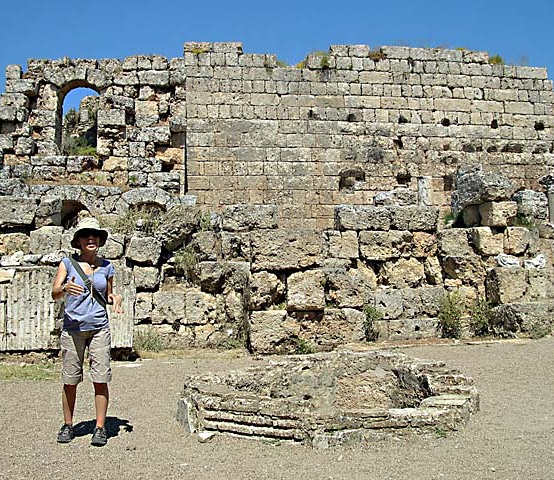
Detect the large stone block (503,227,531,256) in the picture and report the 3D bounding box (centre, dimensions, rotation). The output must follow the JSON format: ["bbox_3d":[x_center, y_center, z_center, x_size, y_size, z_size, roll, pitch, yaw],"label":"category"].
[{"bbox_3d":[3.725,0.007,10.550,0.370,0.420,0.450,0,1,-11],"label":"large stone block"}]

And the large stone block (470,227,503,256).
[{"bbox_3d":[3.237,0.018,10.400,0.414,0.427,0.450,0,1,-11],"label":"large stone block"}]

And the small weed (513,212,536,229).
[{"bbox_3d":[3.718,-0.293,10.000,0.280,0.240,0.240,0,2,-10],"label":"small weed"}]

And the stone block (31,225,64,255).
[{"bbox_3d":[-3.052,-0.001,8.900,0.395,0.358,0.420,0,1,-11],"label":"stone block"}]

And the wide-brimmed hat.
[{"bbox_3d":[-1.396,-0.052,4.970,0.270,0.180,0.290,-5,-5,-9],"label":"wide-brimmed hat"}]

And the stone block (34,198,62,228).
[{"bbox_3d":[-3.174,-0.357,9.295,0.351,0.396,0.400,-1,1,-13],"label":"stone block"}]

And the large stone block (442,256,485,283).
[{"bbox_3d":[2.757,0.436,9.840,0.639,0.436,0.480,0,0,-8],"label":"large stone block"}]

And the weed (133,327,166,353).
[{"bbox_3d":[-1.599,1.254,8.350,0.380,0.310,0.280,0,2,-10],"label":"weed"}]

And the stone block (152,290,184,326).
[{"bbox_3d":[-1.417,0.877,8.650,0.410,0.400,0.420,0,2,-10],"label":"stone block"}]

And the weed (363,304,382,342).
[{"bbox_3d":[1.349,1.178,9.400,0.257,0.529,0.220,0,0,-9],"label":"weed"}]

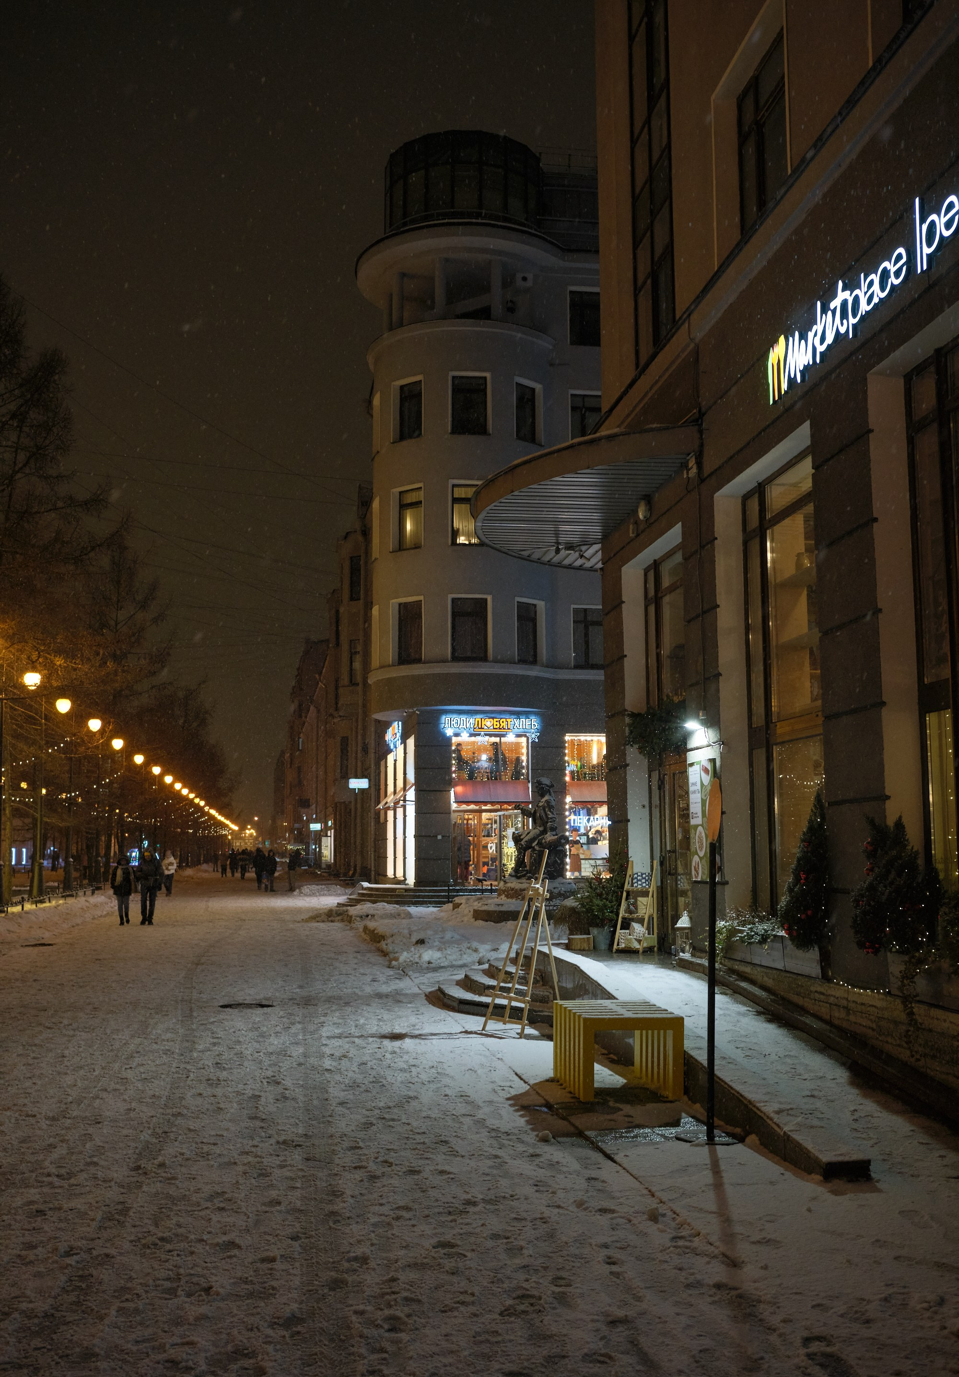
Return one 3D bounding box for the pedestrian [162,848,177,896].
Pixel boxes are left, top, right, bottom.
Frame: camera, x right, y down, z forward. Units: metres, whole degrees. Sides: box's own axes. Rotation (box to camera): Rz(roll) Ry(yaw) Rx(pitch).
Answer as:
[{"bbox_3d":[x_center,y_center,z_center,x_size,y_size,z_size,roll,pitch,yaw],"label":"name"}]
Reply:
[{"bbox_3d":[-11.343,6.787,51.301,0.500,1.680,0.400,1,-7,-8],"label":"pedestrian"}]

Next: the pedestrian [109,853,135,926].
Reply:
[{"bbox_3d":[-8.169,4.626,32.118,0.510,1.610,0.400,1,-7,-8],"label":"pedestrian"}]

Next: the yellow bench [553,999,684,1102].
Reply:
[{"bbox_3d":[0.970,2.538,9.859,0.704,0.545,1.012,1,-7,-7],"label":"yellow bench"}]

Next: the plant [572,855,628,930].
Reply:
[{"bbox_3d":[1.419,2.413,16.500,0.600,0.870,0.600,1,-7,-8],"label":"plant"}]

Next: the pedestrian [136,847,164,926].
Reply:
[{"bbox_3d":[-7.554,4.551,32.139,0.570,1.765,0.420,1,-7,-8],"label":"pedestrian"}]

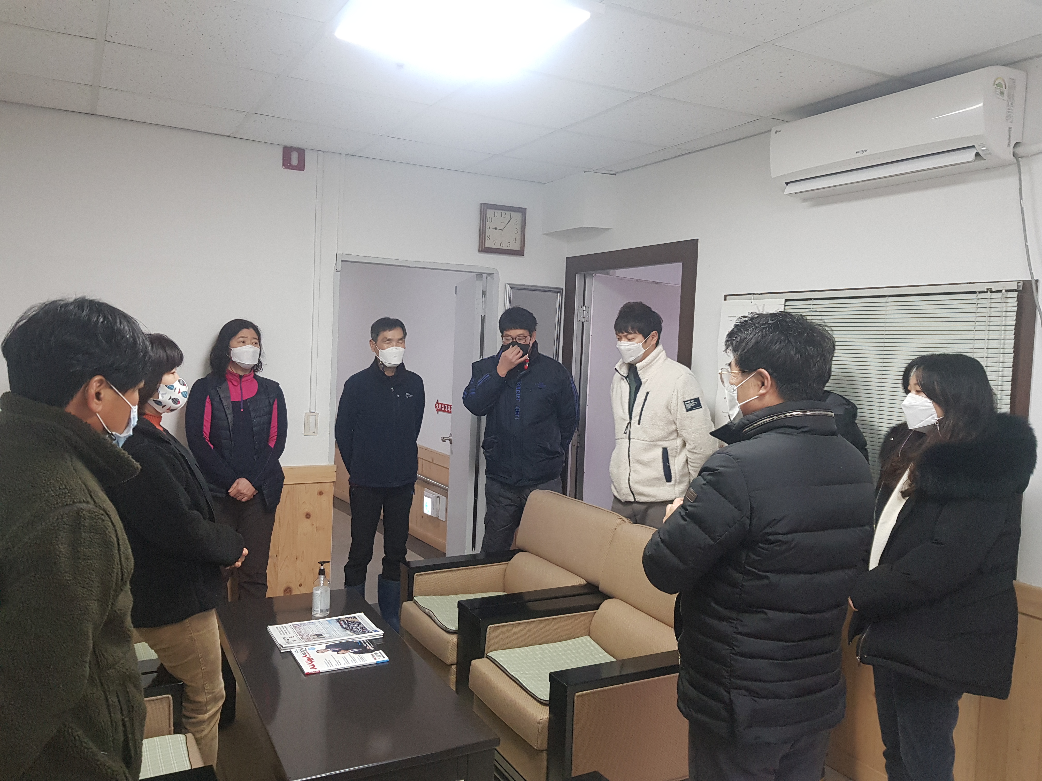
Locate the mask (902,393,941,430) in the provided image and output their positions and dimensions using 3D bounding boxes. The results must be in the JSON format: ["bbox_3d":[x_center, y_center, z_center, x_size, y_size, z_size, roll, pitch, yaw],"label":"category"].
[{"bbox_3d":[1.168,0.060,2.280,0.090,0.110,0.135,-5,4,-7],"label":"mask"}]

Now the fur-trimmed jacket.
[{"bbox_3d":[1.223,0.463,2.290,0.430,0.780,0.480,2,4,1],"label":"fur-trimmed jacket"}]

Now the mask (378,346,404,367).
[{"bbox_3d":[-0.632,-0.165,3.830,0.122,0.098,0.080,0,4,-27],"label":"mask"}]

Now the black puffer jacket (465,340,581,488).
[{"bbox_3d":[0.002,0.116,4.050,0.540,0.690,0.360,3,4,10],"label":"black puffer jacket"}]

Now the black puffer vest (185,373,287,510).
[{"bbox_3d":[-1.358,0.234,3.720,0.450,0.610,0.270,0,4,-25],"label":"black puffer vest"}]

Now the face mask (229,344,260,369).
[{"bbox_3d":[-1.254,-0.155,3.550,0.140,0.110,0.090,-1,5,-41],"label":"face mask"}]

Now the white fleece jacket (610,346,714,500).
[{"bbox_3d":[0.619,0.142,3.450,0.330,0.660,0.490,-1,5,-38],"label":"white fleece jacket"}]

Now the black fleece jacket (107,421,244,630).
[{"bbox_3d":[-1.059,0.383,2.370,0.400,0.600,0.460,1,4,-18],"label":"black fleece jacket"}]

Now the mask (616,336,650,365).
[{"bbox_3d":[0.488,-0.170,3.440,0.085,0.108,0.125,-12,12,-38],"label":"mask"}]

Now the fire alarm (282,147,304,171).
[{"bbox_3d":[-1.139,-1.162,3.930,0.101,0.101,0.045,0,4,-29],"label":"fire alarm"}]

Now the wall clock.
[{"bbox_3d":[-0.102,-0.928,4.535,0.283,0.283,0.040,0,4,-29],"label":"wall clock"}]

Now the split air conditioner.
[{"bbox_3d":[1.270,-0.885,2.757,0.200,0.300,0.840,0,4,-30],"label":"split air conditioner"}]

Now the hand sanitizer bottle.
[{"bbox_3d":[-0.795,0.788,3.129,0.073,0.215,0.070,0,4,-28],"label":"hand sanitizer bottle"}]

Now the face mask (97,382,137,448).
[{"bbox_3d":[-0.718,0.043,1.390,0.135,0.110,0.100,5,-7,42],"label":"face mask"}]

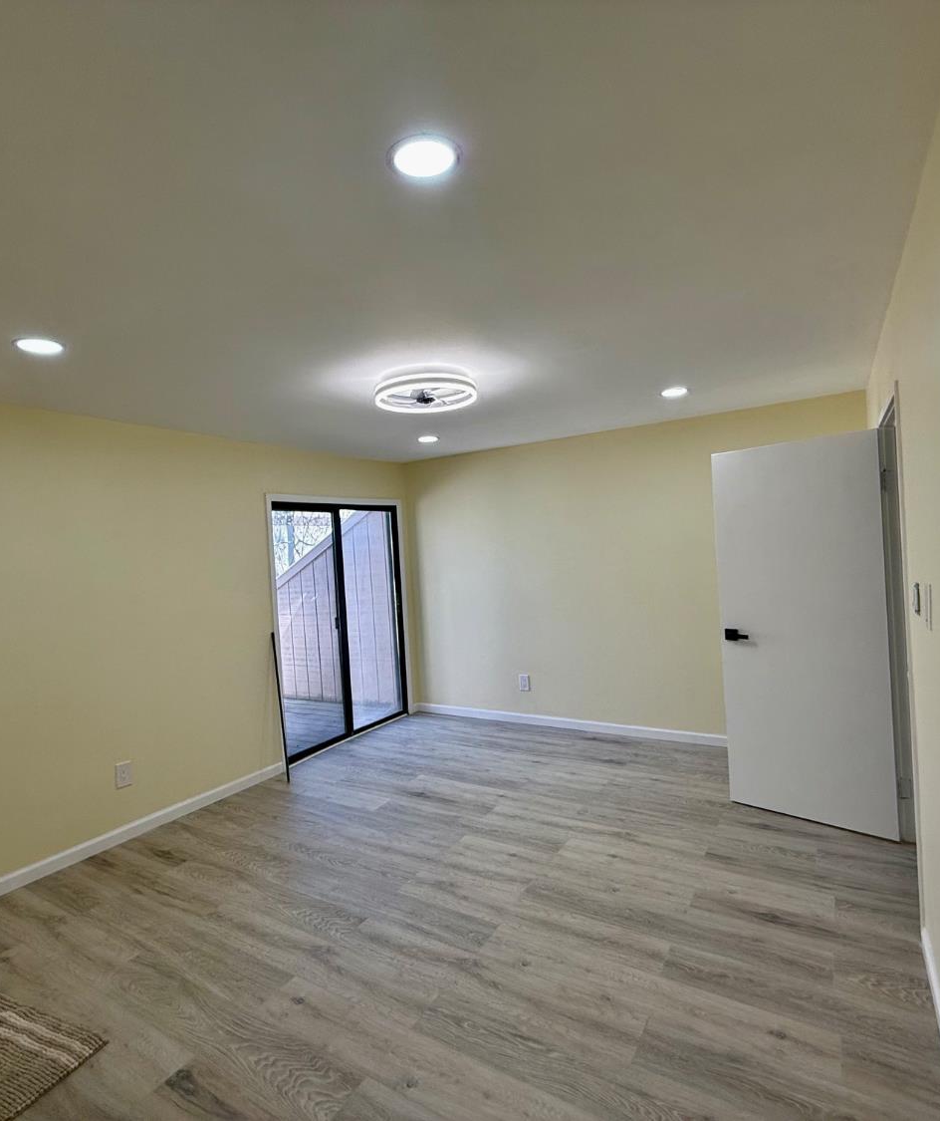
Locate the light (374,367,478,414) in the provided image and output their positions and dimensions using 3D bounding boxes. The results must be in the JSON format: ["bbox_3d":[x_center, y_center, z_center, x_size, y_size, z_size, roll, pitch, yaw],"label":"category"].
[{"bbox_3d":[-0.216,-0.858,3.001,0.505,0.120,0.505,-3,1,0],"label":"light"}]

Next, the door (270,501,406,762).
[{"bbox_3d":[-1.069,0.521,5.226,0.100,2.010,1.540,-3,1,31],"label":"door"}]

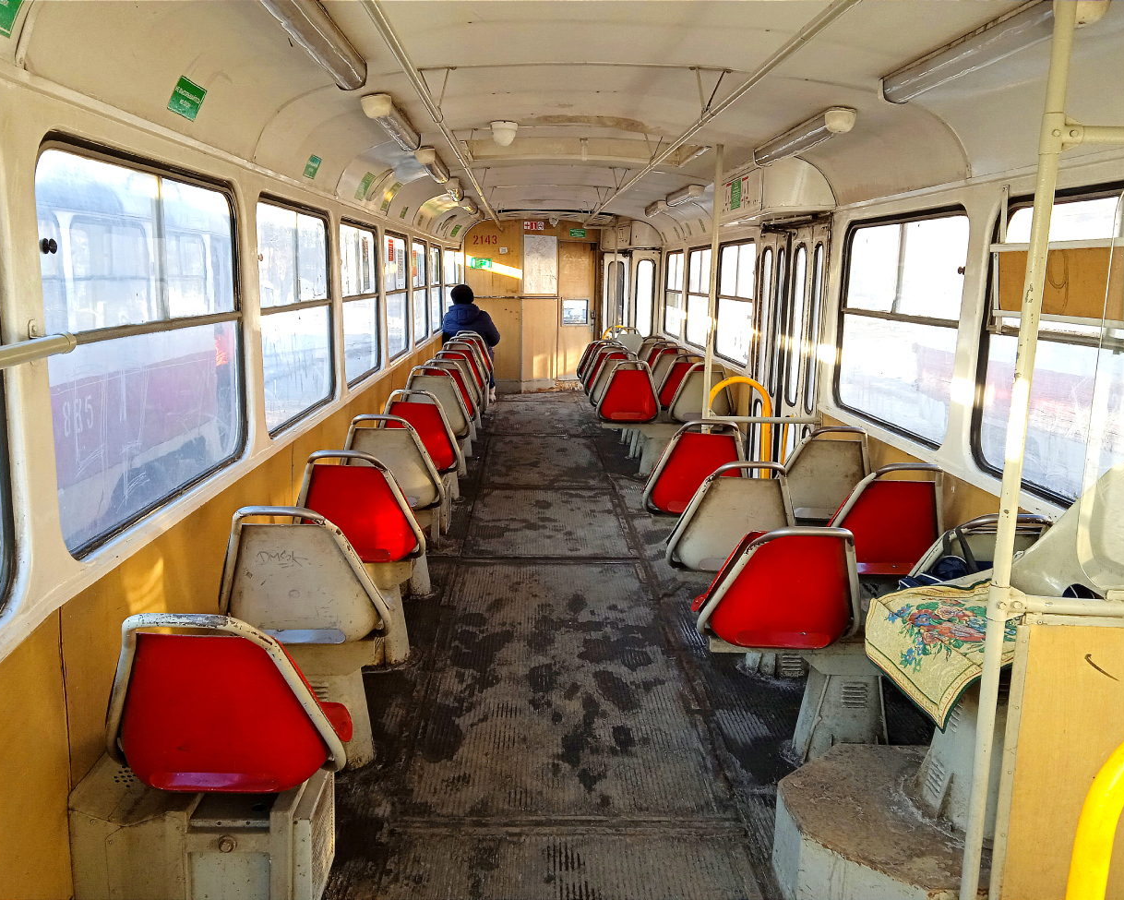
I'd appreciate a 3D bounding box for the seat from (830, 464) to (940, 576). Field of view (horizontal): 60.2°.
[{"bbox_3d":[1.141,0.235,3.434,0.420,0.390,0.440,1,10,-2],"label":"seat"}]

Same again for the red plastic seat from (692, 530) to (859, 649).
[{"bbox_3d":[0.569,0.327,2.671,0.410,0.370,0.520,1,10,-2],"label":"red plastic seat"}]

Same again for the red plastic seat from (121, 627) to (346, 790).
[{"bbox_3d":[-0.641,0.467,1.948,0.420,0.390,0.440,1,10,-2],"label":"red plastic seat"}]

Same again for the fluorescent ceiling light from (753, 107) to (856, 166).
[{"bbox_3d":[0.953,-1.234,3.906,0.115,0.092,1.030,1,10,-2],"label":"fluorescent ceiling light"}]

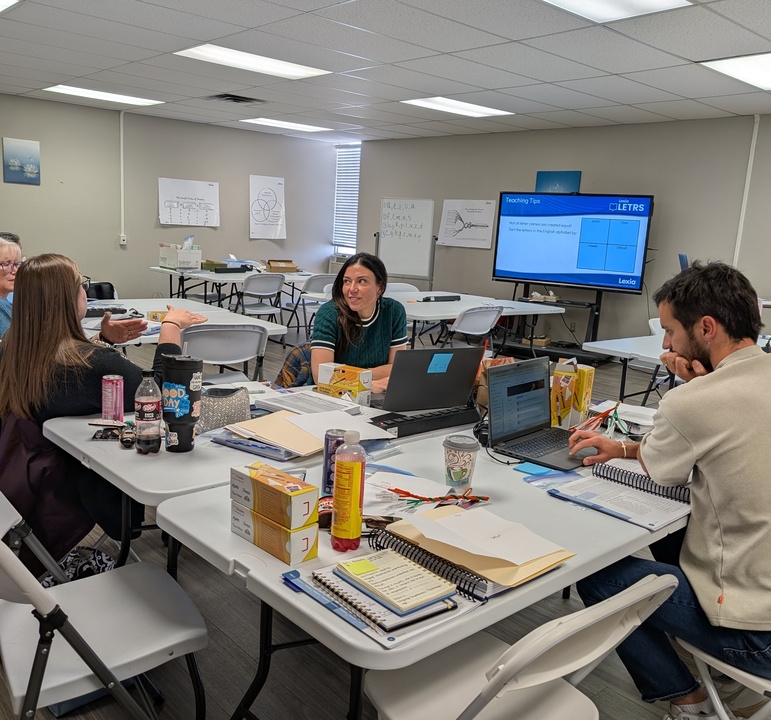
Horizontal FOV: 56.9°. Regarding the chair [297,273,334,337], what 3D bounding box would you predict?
[{"bbox_3d":[-0.805,-0.585,7.932,0.460,0.785,0.500,-7,15,-42],"label":"chair"}]

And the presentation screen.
[{"bbox_3d":[1.997,-1.293,7.726,1.690,0.990,0.090,10,13,33],"label":"presentation screen"}]

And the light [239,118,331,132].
[{"bbox_3d":[-1.277,-3.156,9.517,1.200,0.070,0.600,-7,15,-42],"label":"light"}]

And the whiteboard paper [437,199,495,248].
[{"bbox_3d":[1.097,-1.849,9.642,0.010,0.620,0.930,-7,15,-42],"label":"whiteboard paper"}]

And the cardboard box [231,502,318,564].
[{"bbox_3d":[-0.220,0.331,1.402,0.194,0.067,0.066,14,15,43],"label":"cardboard box"}]

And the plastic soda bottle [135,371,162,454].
[{"bbox_3d":[-0.627,0.135,1.877,0.071,0.225,0.071,-7,15,-42],"label":"plastic soda bottle"}]

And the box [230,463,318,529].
[{"bbox_3d":[-0.219,0.263,1.395,0.194,0.067,0.066,13,15,43],"label":"box"}]

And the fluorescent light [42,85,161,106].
[{"bbox_3d":[-3.104,-2.957,7.932,1.200,0.060,0.600,-7,15,-42],"label":"fluorescent light"}]

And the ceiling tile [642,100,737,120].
[{"bbox_3d":[2.846,-2.402,6.821,1.095,0.020,0.610,-7,15,-42],"label":"ceiling tile"}]

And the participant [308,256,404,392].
[{"bbox_3d":[-0.175,0.170,3.070,0.500,1.240,0.750,-1,12,-20],"label":"participant"}]

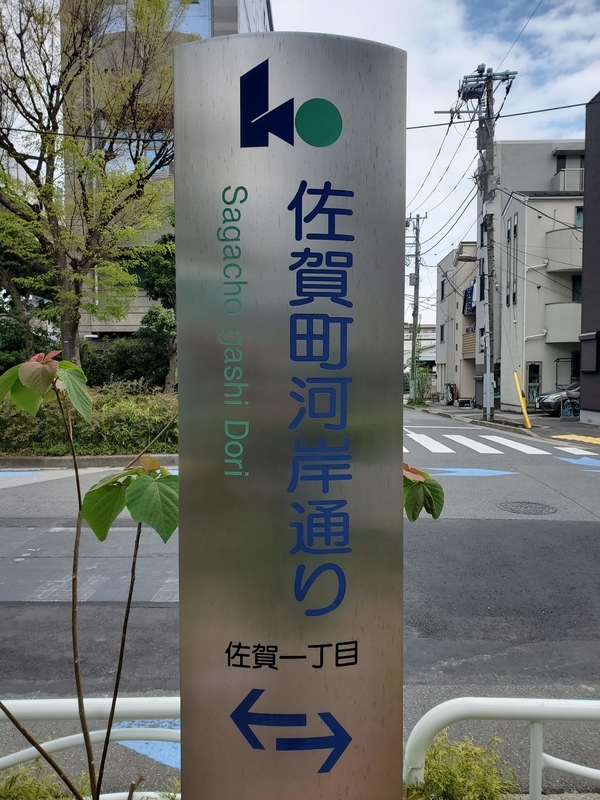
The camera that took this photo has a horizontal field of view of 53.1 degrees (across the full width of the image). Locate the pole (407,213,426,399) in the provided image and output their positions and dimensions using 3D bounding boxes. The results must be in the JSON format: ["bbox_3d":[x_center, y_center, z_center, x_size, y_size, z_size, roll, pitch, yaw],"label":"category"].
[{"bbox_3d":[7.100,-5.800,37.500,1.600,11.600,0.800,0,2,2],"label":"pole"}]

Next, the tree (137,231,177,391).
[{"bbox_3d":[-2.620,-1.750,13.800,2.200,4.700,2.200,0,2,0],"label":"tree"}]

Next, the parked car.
[{"bbox_3d":[10.920,-0.150,22.300,4.250,1.500,1.700,0,2,2],"label":"parked car"}]

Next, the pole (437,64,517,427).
[{"bbox_3d":[5.820,-5.030,19.800,2.400,11.450,1.000,0,2,2],"label":"pole"}]

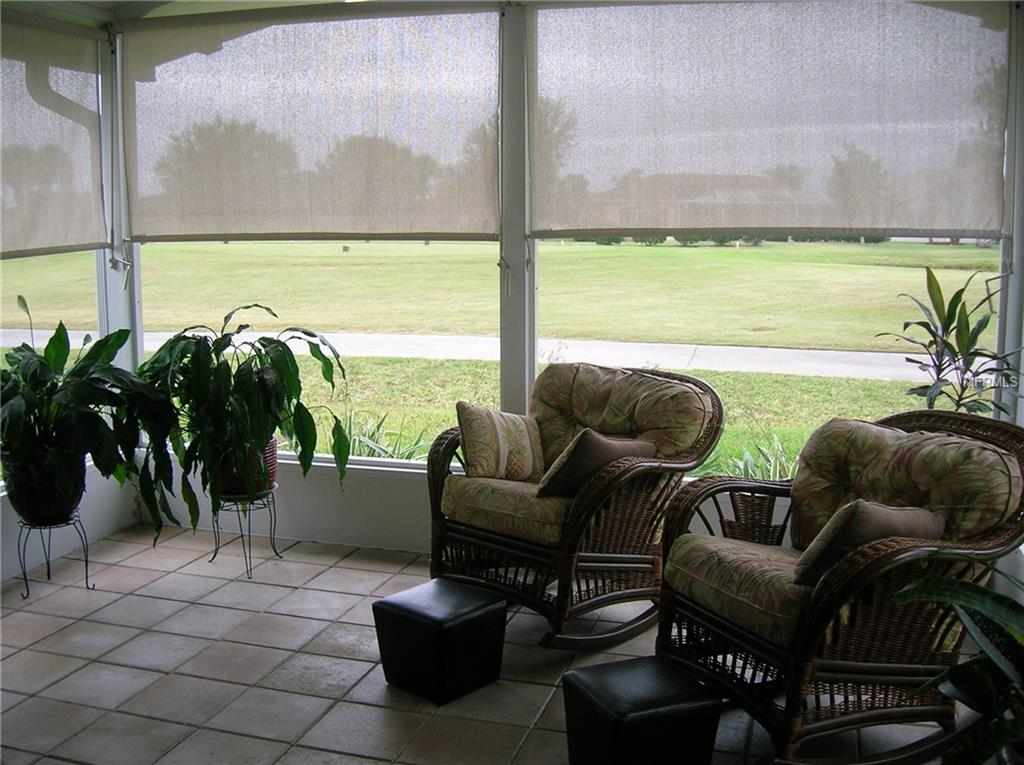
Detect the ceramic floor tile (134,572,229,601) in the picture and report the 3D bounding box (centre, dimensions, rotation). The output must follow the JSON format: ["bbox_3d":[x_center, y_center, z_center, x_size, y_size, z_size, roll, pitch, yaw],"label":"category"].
[{"bbox_3d":[-1.361,0.853,4.162,0.295,0.010,0.295,3,7,15],"label":"ceramic floor tile"}]

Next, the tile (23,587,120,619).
[{"bbox_3d":[-1.797,0.907,4.125,0.320,0.010,0.320,2,8,15],"label":"tile"}]

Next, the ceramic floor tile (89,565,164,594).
[{"bbox_3d":[-1.721,0.874,4.428,0.320,0.010,0.320,2,8,15],"label":"ceramic floor tile"}]

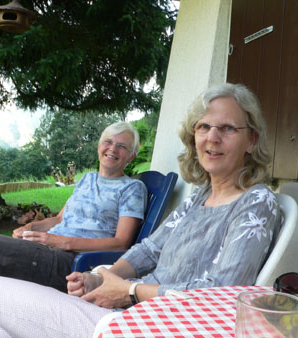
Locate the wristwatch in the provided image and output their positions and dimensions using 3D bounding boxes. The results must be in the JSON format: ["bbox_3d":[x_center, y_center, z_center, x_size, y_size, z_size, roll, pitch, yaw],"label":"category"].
[{"bbox_3d":[-0.028,0.304,1.140,0.020,0.055,0.058,-11,-16,22],"label":"wristwatch"}]

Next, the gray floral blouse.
[{"bbox_3d":[0.122,0.260,1.240,0.360,0.460,0.430,3,2,-31],"label":"gray floral blouse"}]

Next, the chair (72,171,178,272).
[{"bbox_3d":[-0.230,0.490,2.340,0.640,0.970,0.570,3,2,-32],"label":"chair"}]

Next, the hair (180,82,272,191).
[{"bbox_3d":[0.206,-0.090,1.270,0.240,0.280,0.220,5,2,31],"label":"hair"}]

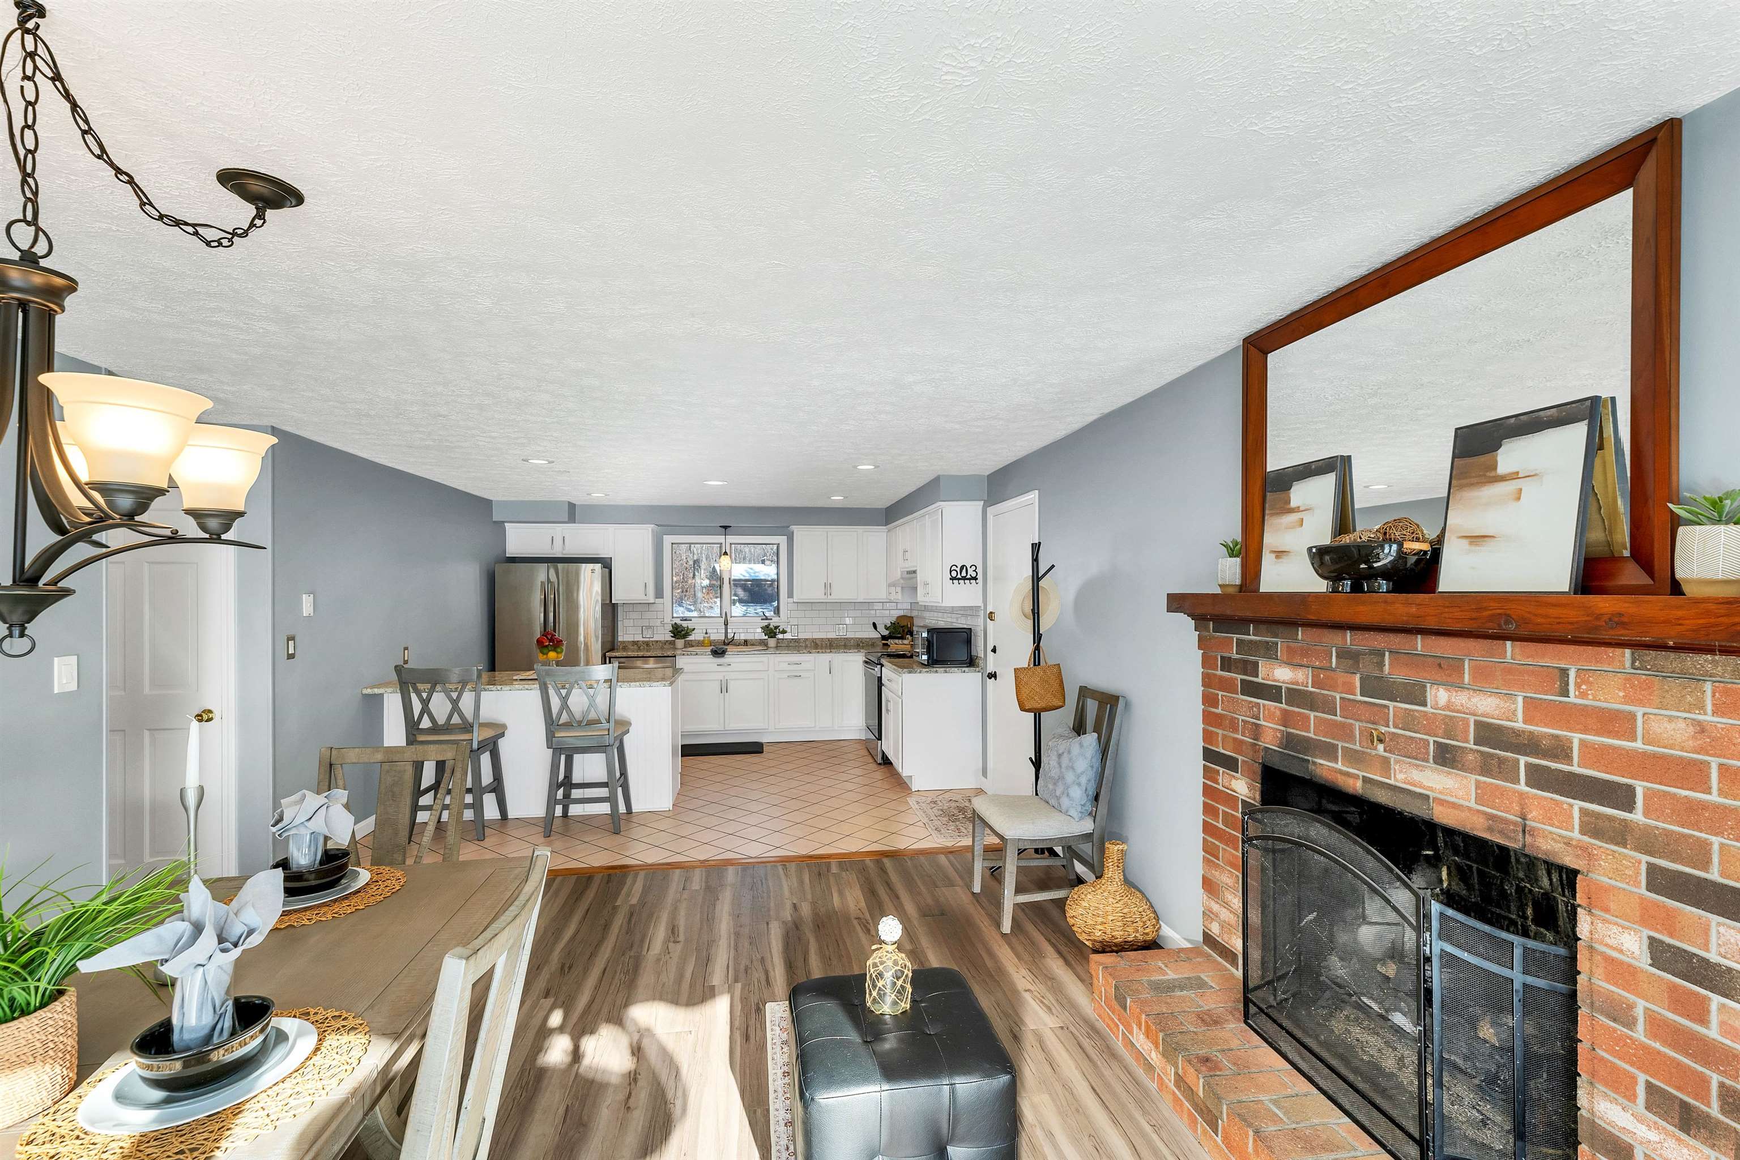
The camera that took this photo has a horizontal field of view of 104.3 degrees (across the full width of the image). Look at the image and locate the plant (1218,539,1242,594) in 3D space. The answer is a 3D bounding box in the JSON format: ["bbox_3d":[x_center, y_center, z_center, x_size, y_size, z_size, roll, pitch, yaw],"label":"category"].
[{"bbox_3d":[1.264,-0.047,2.358,0.110,0.190,0.110,0,-1,-9],"label":"plant"}]

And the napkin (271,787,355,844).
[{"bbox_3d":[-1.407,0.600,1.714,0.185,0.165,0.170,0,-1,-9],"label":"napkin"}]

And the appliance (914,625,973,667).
[{"bbox_3d":[0.563,0.525,5.447,0.400,0.290,0.480,0,-1,-9],"label":"appliance"}]

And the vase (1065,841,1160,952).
[{"bbox_3d":[1.016,1.345,2.836,0.380,0.480,0.380,0,-1,-9],"label":"vase"}]

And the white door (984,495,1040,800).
[{"bbox_3d":[0.946,0.524,4.562,0.060,2.110,0.940,0,-1,-9],"label":"white door"}]

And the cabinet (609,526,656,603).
[{"bbox_3d":[-2.422,-0.162,6.985,0.420,0.765,0.300,0,-1,-9],"label":"cabinet"}]

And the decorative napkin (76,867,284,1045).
[{"bbox_3d":[-1.084,0.612,1.082,0.250,0.280,0.200,1,-1,-44],"label":"decorative napkin"}]

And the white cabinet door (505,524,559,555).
[{"bbox_3d":[-3.317,-0.380,6.636,0.475,0.285,0.025,0,-1,-9],"label":"white cabinet door"}]

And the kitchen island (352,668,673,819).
[{"bbox_3d":[-2.269,1.134,4.602,1.865,0.914,0.740,0,-1,-9],"label":"kitchen island"}]

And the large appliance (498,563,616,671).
[{"bbox_3d":[-2.966,0.747,6.500,0.910,1.770,0.840,0,-1,-9],"label":"large appliance"}]

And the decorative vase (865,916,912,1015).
[{"bbox_3d":[0.052,1.014,1.818,0.120,0.238,0.120,0,-1,-9],"label":"decorative vase"}]

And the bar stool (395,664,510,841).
[{"bbox_3d":[-2.583,1.051,4.232,0.495,1.075,0.550,0,-1,-9],"label":"bar stool"}]

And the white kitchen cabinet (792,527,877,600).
[{"bbox_3d":[-0.373,-0.162,7.288,0.940,0.780,0.340,0,-1,-9],"label":"white kitchen cabinet"}]

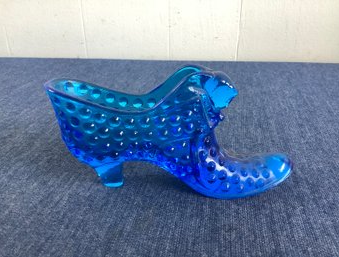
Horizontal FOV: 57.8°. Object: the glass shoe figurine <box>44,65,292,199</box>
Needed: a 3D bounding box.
[{"bbox_3d":[0.001,0.001,0.186,0.149,0.074,0.050,2,25,5],"label":"glass shoe figurine"}]

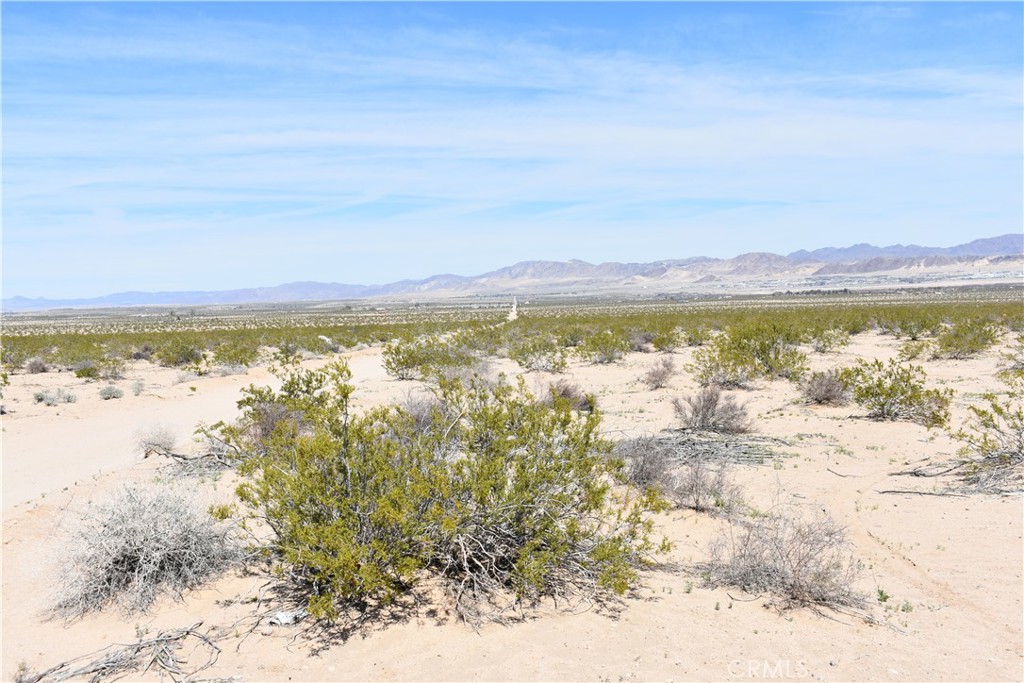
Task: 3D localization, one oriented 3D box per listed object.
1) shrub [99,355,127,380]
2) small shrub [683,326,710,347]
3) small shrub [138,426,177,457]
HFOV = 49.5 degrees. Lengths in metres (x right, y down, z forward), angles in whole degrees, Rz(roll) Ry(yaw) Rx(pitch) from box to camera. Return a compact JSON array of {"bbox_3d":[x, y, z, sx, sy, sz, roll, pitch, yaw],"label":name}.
[{"bbox_3d":[-10.447,0.637,28.989,0.720,0.660,0.650,-1,2,-20],"label":"shrub"},{"bbox_3d":[7.674,-0.215,46.160,1.140,0.820,0.970,0,2,0],"label":"small shrub"},{"bbox_3d":[-3.932,1.103,12.345,0.410,0.320,0.350,0,2,0],"label":"small shrub"}]

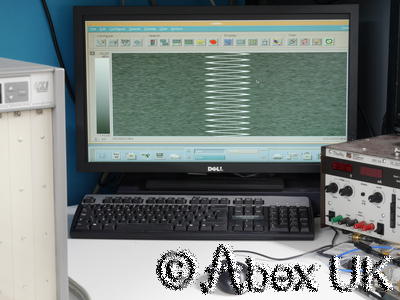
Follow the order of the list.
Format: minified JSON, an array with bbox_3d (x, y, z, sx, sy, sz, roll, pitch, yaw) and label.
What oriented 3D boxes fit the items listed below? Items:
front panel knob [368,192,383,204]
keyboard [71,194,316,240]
[{"bbox_3d":[0.316,0.088,1.668,0.020,0.020,0.020,-12,16,-42],"label":"front panel knob"},{"bbox_3d":[-0.012,0.130,1.788,0.455,0.030,0.165,0,16,3],"label":"keyboard"}]

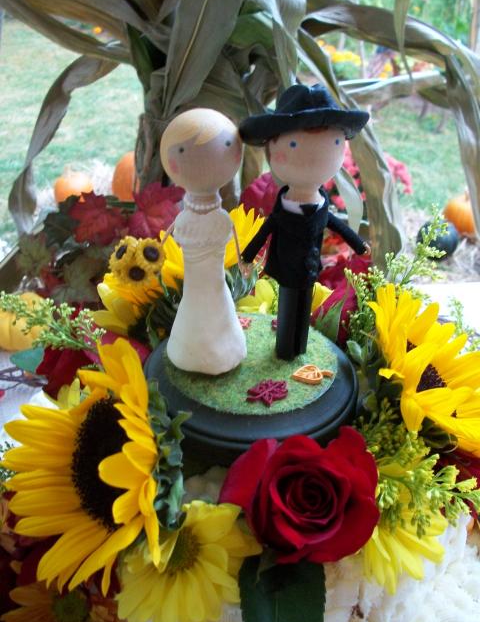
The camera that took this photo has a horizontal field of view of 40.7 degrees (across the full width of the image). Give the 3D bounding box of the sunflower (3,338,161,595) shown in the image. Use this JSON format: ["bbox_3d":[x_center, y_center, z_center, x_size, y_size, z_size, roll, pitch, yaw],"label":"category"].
[{"bbox_3d":[-0.073,0.072,0.298,0.042,0.113,0.108,7,23,-37],"label":"sunflower"}]

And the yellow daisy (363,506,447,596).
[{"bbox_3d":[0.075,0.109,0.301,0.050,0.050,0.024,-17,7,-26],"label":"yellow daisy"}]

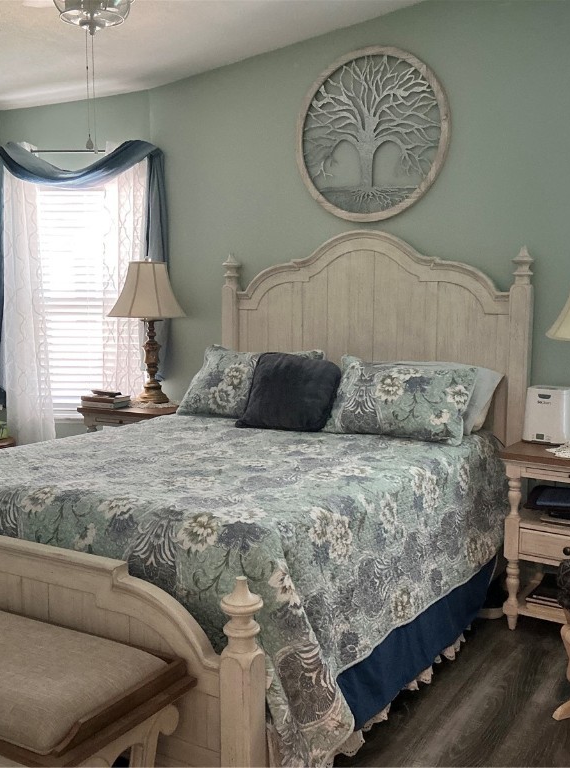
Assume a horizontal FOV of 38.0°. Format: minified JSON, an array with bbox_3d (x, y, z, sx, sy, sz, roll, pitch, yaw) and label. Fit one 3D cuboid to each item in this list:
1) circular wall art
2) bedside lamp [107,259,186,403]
[{"bbox_3d":[0.421,-1.252,4.179,0.865,0.865,0.035,4,8,32],"label":"circular wall art"},{"bbox_3d":[-0.797,-0.300,4.827,0.450,0.854,0.450,0,7,0],"label":"bedside lamp"}]

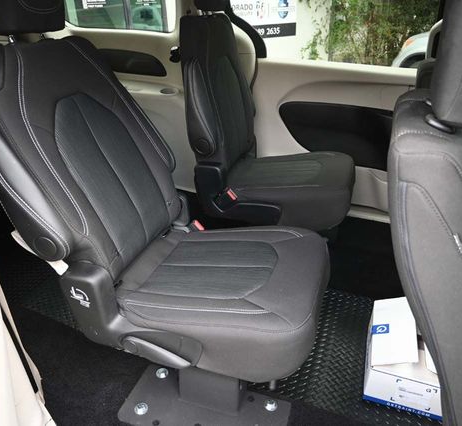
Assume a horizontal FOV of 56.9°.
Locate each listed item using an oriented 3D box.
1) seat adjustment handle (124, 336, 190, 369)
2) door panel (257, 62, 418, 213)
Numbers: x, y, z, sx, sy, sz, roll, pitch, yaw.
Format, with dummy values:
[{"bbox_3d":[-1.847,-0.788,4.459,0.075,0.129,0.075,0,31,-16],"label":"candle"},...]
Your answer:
[{"bbox_3d":[-0.187,0.349,1.073,0.175,0.046,0.032,20,32,8],"label":"seat adjustment handle"},{"bbox_3d":[0.501,-0.369,2.135,0.850,0.720,0.130,9,30,15],"label":"door panel"}]

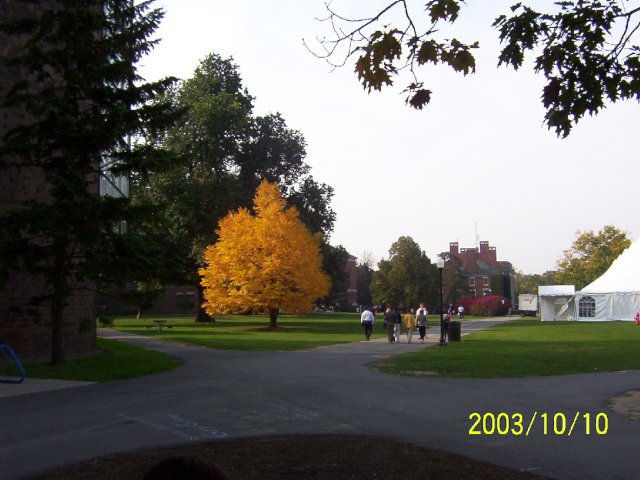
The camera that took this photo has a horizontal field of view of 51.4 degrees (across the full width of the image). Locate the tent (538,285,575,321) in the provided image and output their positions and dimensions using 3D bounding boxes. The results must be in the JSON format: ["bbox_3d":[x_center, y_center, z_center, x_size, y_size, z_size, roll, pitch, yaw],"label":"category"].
[{"bbox_3d":[24.602,6.677,69.179,3.700,3.700,3.600,0,-6,3],"label":"tent"}]

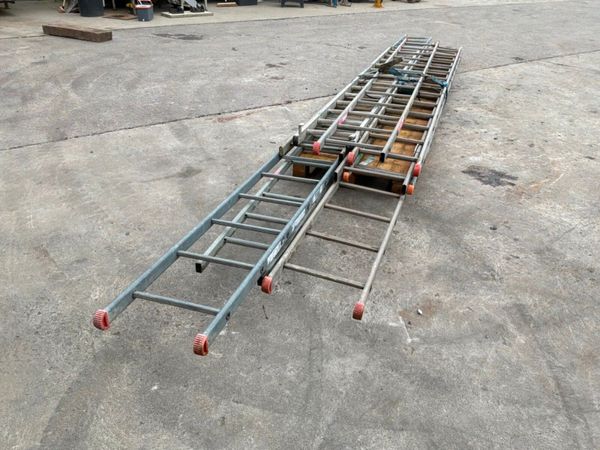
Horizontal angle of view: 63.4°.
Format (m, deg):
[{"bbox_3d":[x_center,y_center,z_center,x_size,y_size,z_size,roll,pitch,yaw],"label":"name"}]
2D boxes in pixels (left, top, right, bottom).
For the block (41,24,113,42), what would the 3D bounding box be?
[{"bbox_3d":[-4.155,-3.576,9.043,1.780,0.150,0.280,19,34,30],"label":"block"}]

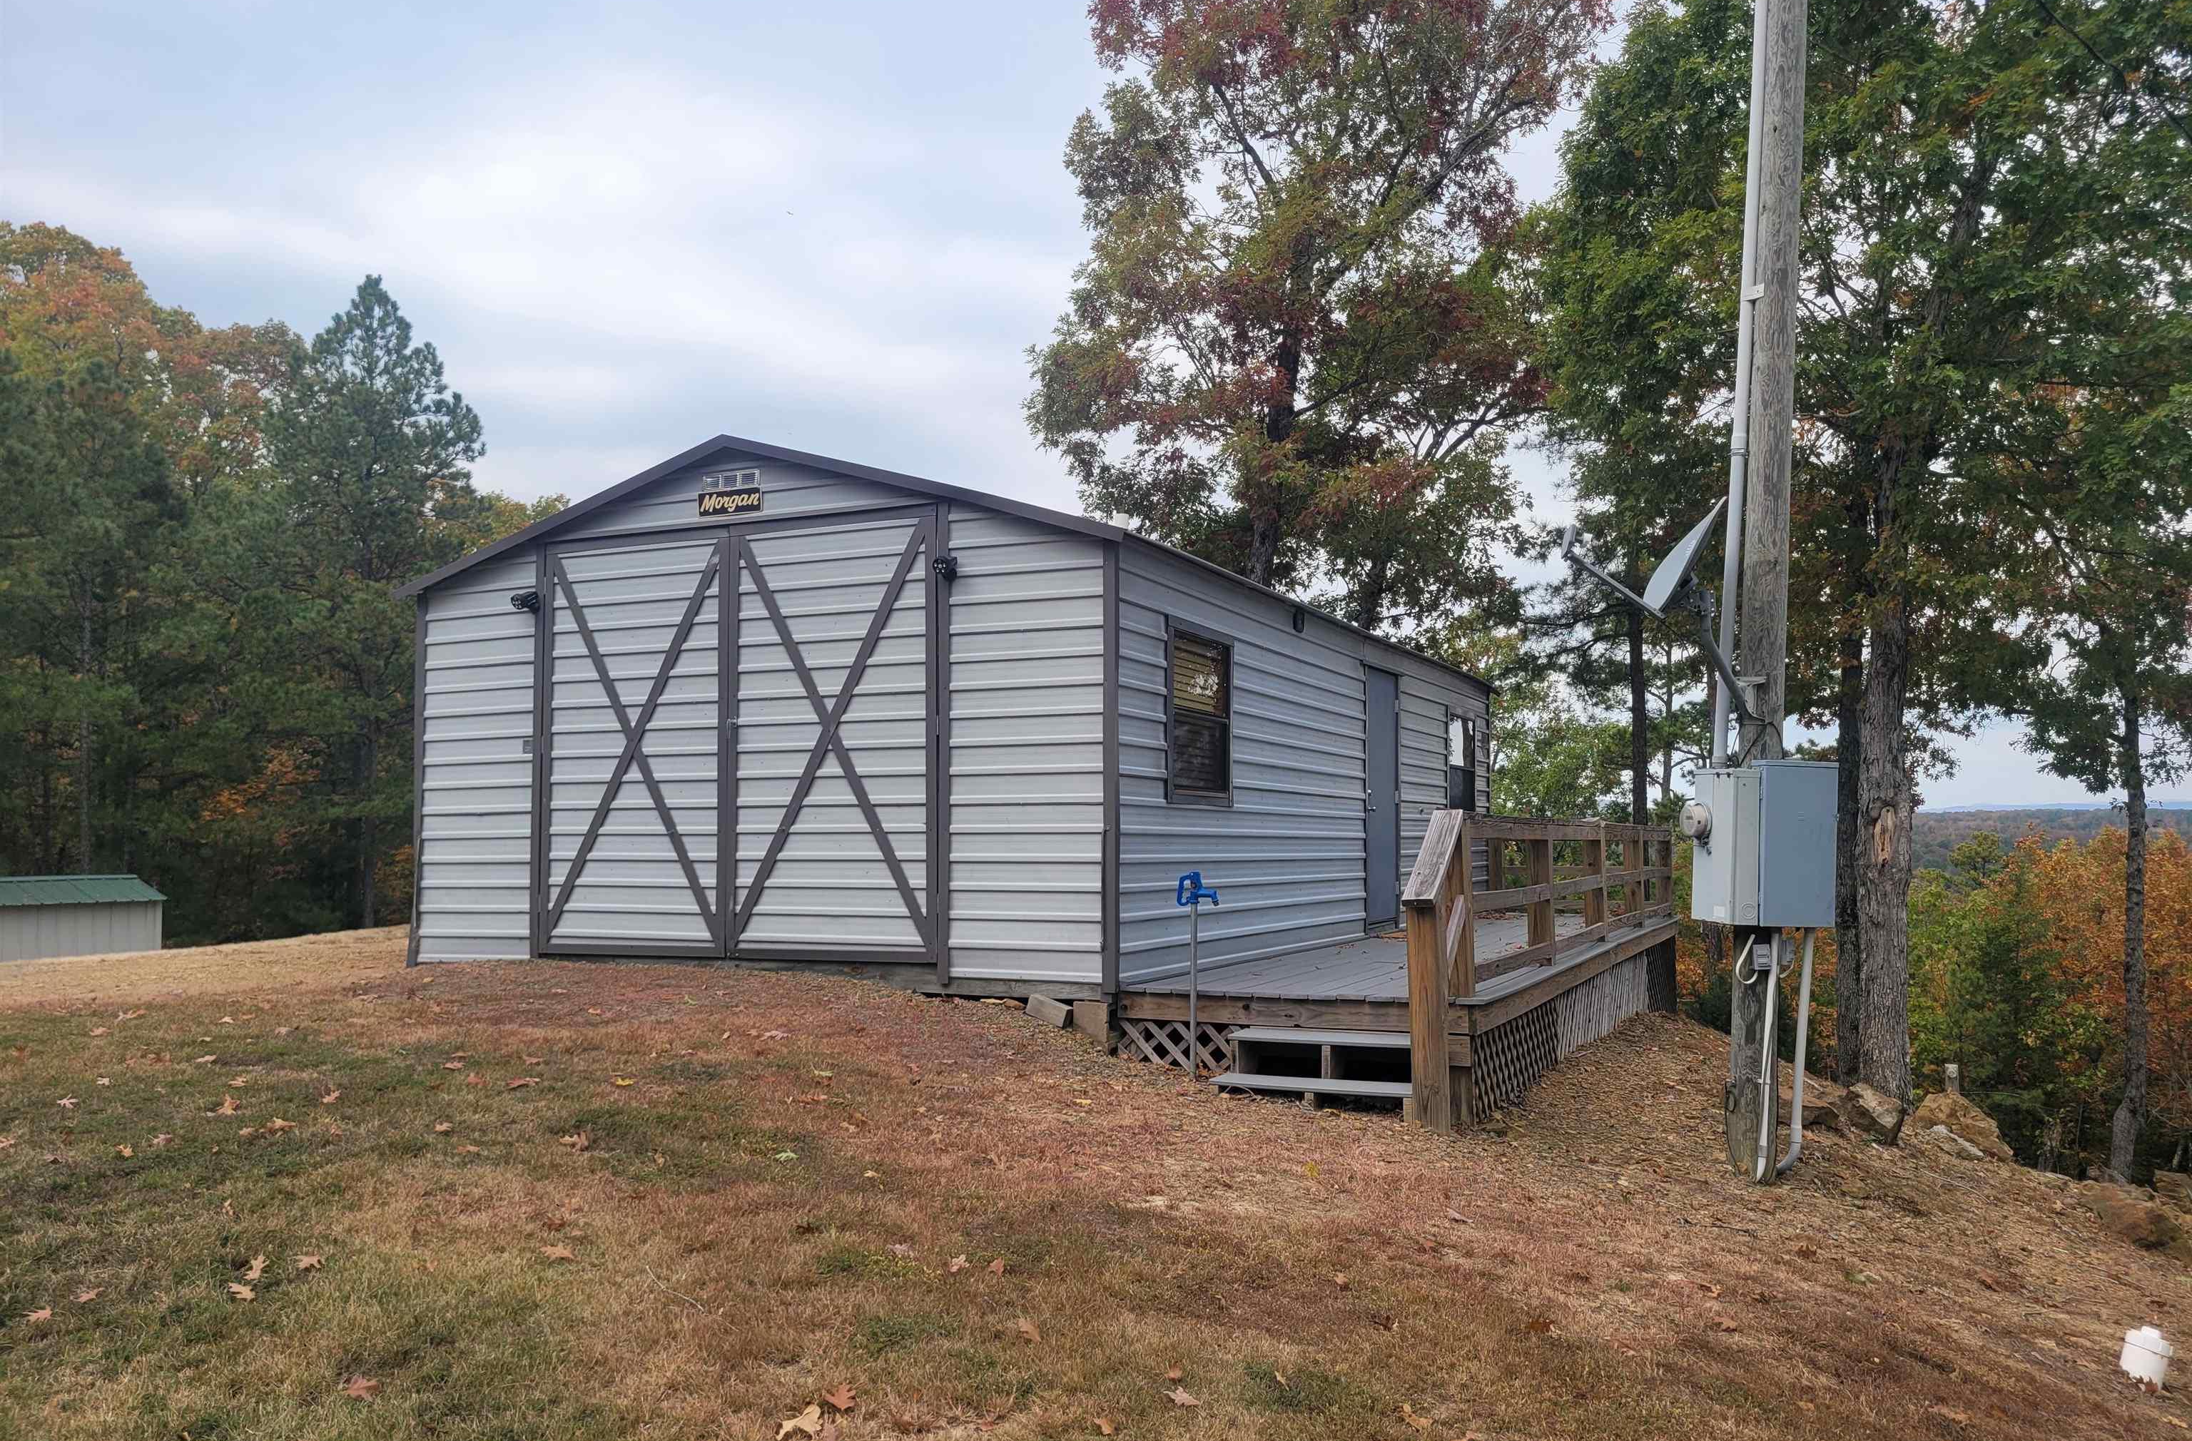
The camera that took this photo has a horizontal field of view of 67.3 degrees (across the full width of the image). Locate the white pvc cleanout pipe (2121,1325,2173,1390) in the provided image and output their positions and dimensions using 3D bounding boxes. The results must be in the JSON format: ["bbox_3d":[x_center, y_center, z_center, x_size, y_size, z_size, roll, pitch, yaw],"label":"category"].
[{"bbox_3d":[2.841,1.724,4.450,0.138,0.155,0.138,15,-7,31],"label":"white pvc cleanout pipe"}]

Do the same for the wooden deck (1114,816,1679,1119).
[{"bbox_3d":[2.830,1.475,11.900,1.795,1.498,9.734,-2,-5,26],"label":"wooden deck"}]

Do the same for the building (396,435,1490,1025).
[{"bbox_3d":[-0.257,0.223,13.417,5.129,3.167,8.877,-2,-5,26],"label":"building"}]

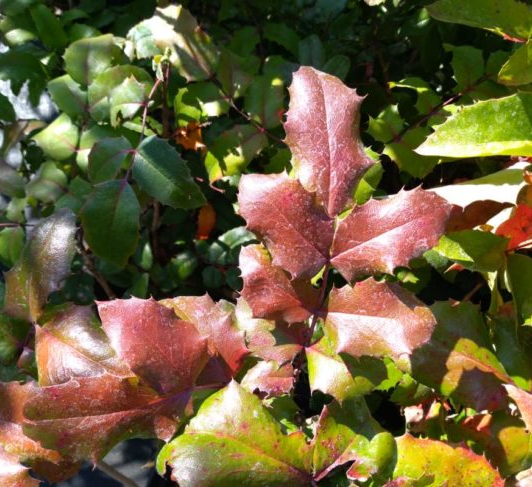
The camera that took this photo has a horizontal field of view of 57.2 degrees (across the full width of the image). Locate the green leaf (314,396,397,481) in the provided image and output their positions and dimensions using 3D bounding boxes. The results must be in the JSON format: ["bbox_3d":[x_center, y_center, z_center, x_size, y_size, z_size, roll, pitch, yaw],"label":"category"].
[{"bbox_3d":[0.048,0.116,0.286,0.056,0.021,0.049,-27,74,-15],"label":"green leaf"}]

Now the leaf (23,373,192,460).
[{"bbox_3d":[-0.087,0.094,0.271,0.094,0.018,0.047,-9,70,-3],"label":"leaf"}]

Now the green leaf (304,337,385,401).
[{"bbox_3d":[0.052,0.082,0.320,0.056,0.016,0.040,24,70,17],"label":"green leaf"}]

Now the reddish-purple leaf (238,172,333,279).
[{"bbox_3d":[0.011,-0.016,0.301,0.046,0.018,0.082,-39,64,-10],"label":"reddish-purple leaf"}]

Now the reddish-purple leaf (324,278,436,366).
[{"bbox_3d":[0.074,0.050,0.320,0.075,0.022,0.055,5,69,-4],"label":"reddish-purple leaf"}]

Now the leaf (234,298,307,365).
[{"bbox_3d":[0.003,0.055,0.331,0.059,0.015,0.036,27,69,25],"label":"leaf"}]

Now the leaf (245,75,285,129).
[{"bbox_3d":[-0.002,-0.169,0.580,0.045,0.015,0.071,0,70,0],"label":"leaf"}]

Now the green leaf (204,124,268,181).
[{"bbox_3d":[-0.025,-0.075,0.410,0.064,0.012,0.047,-43,72,-8],"label":"green leaf"}]

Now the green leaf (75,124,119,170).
[{"bbox_3d":[-0.142,-0.086,0.410,0.039,0.010,0.042,-36,72,-21],"label":"green leaf"}]

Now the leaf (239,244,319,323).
[{"bbox_3d":[0.008,0.027,0.295,0.058,0.017,0.043,32,78,14],"label":"leaf"}]

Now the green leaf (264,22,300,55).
[{"bbox_3d":[0.020,-0.254,0.600,0.058,0.013,0.046,39,74,13],"label":"green leaf"}]

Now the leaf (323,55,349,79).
[{"bbox_3d":[0.087,-0.220,0.620,0.037,0.046,0.010,9,0,6],"label":"leaf"}]

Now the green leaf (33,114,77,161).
[{"bbox_3d":[-0.217,-0.109,0.500,0.045,0.011,0.045,16,80,-11],"label":"green leaf"}]

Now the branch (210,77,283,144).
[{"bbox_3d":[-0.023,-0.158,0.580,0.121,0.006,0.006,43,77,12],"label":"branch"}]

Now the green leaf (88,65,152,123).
[{"bbox_3d":[-0.149,-0.155,0.500,0.068,0.047,0.012,-32,7,-16],"label":"green leaf"}]

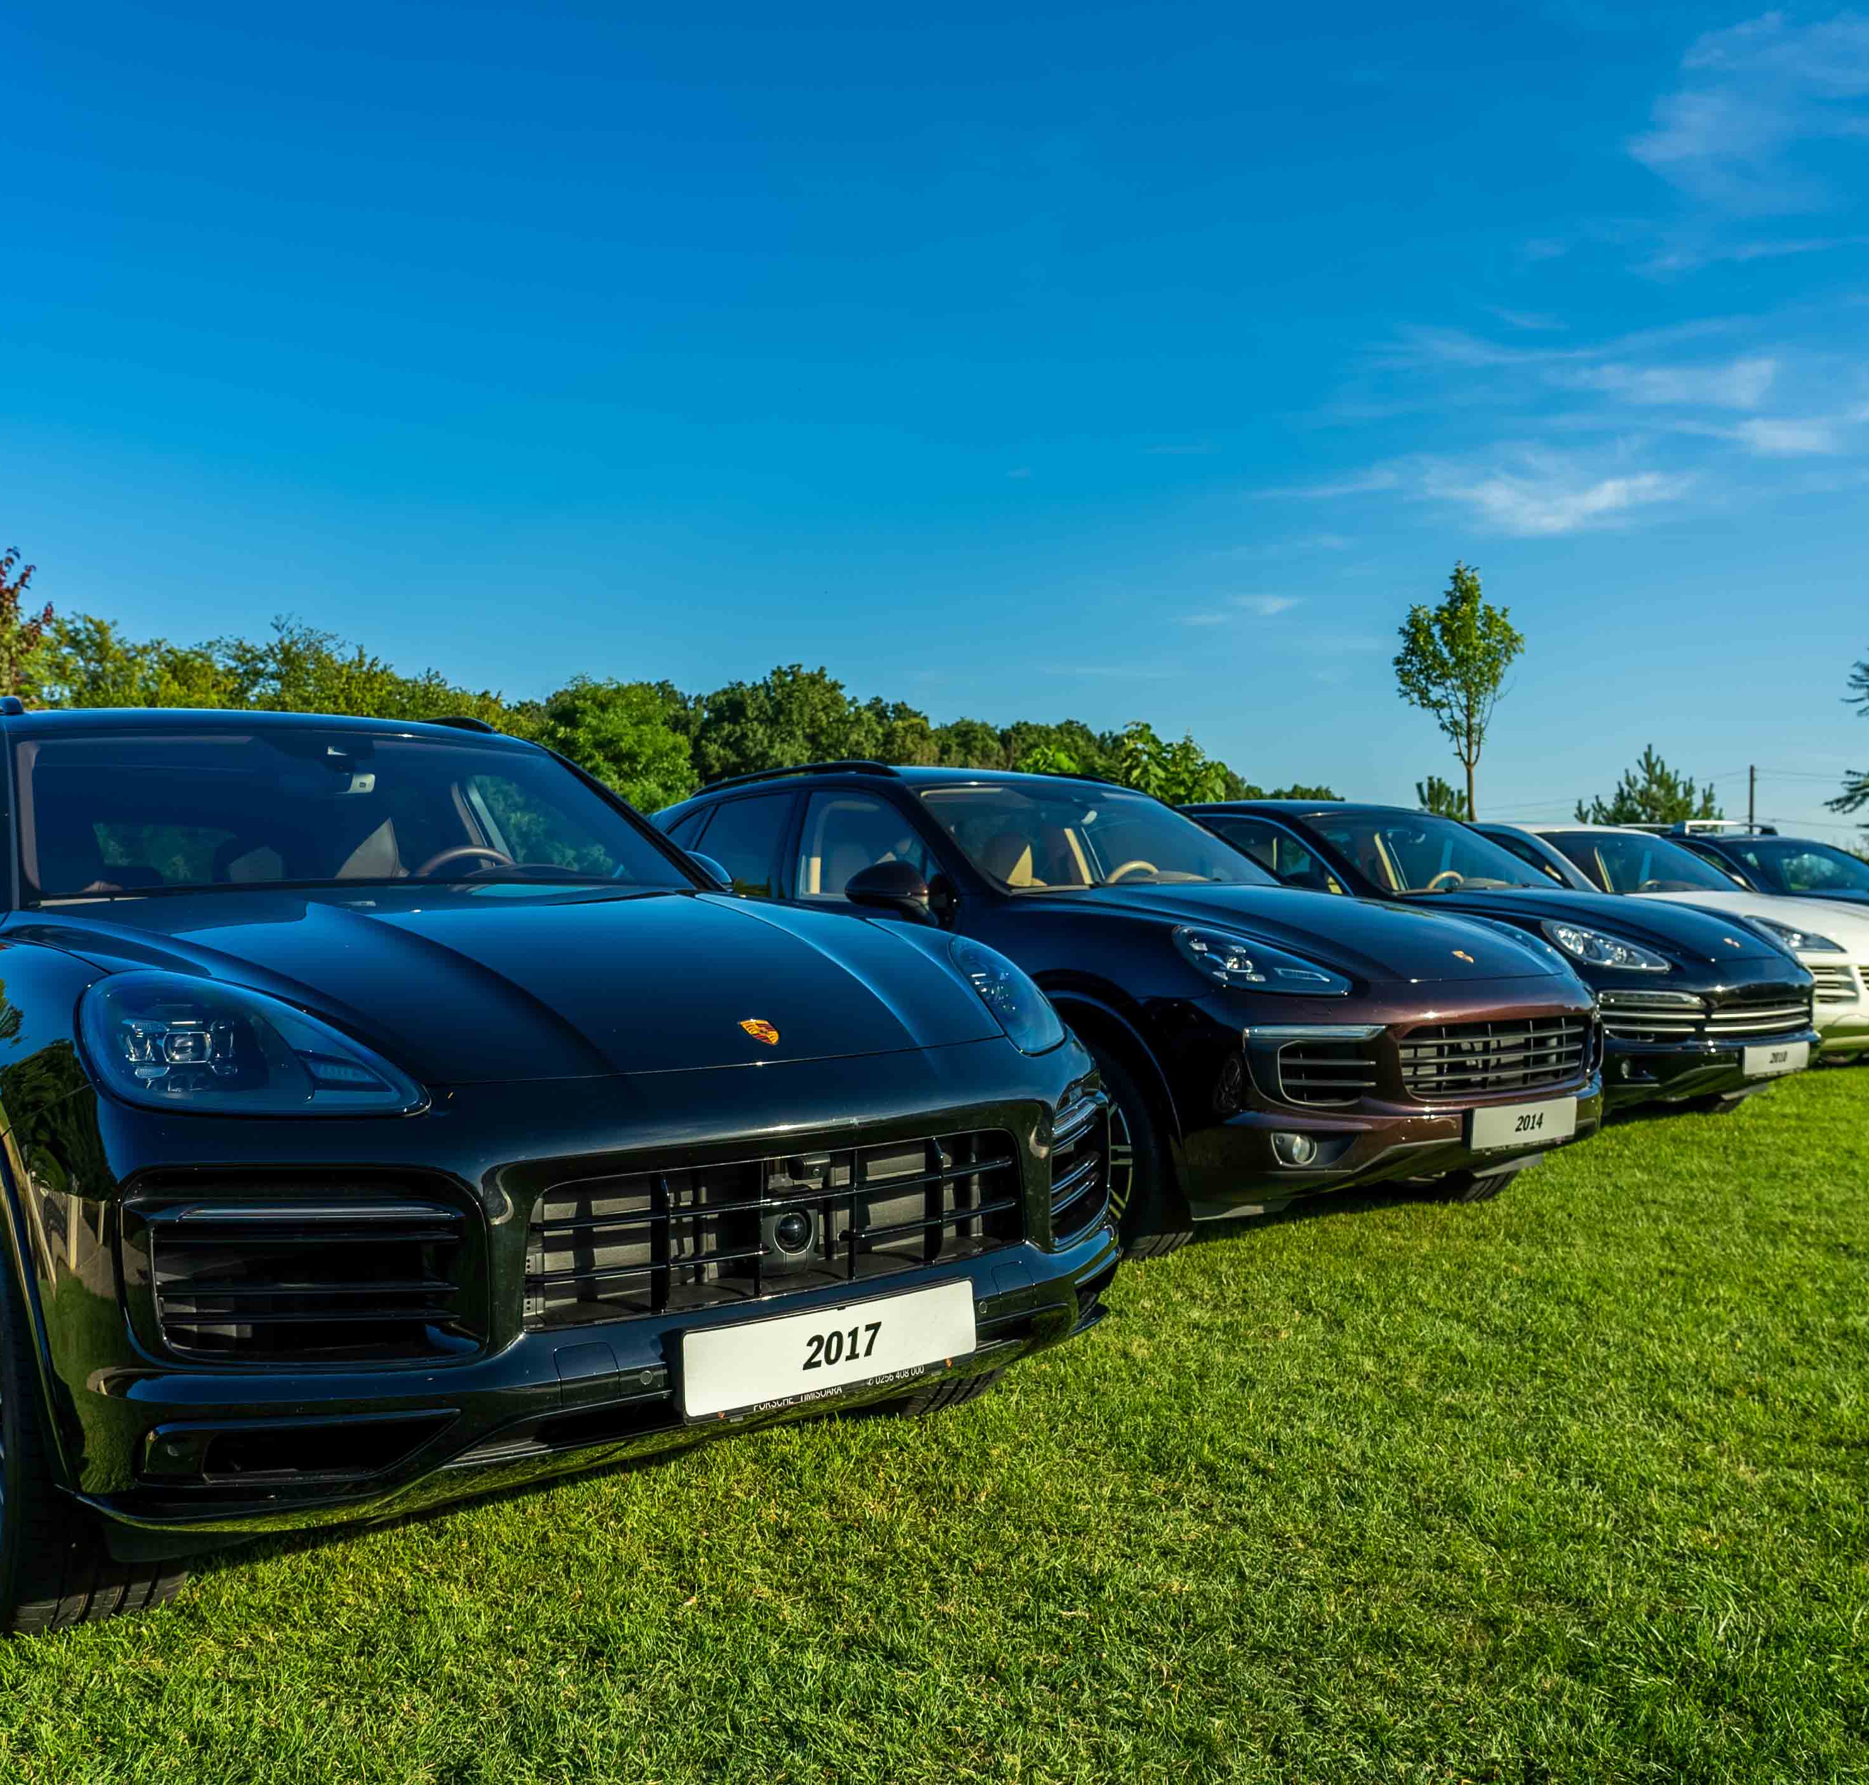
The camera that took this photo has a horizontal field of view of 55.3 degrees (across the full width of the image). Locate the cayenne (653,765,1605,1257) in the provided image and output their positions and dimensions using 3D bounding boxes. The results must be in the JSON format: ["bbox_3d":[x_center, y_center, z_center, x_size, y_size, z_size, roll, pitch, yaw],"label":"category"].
[{"bbox_3d":[0.275,0.320,7.219,2.030,1.700,4.865,0,-1,-37],"label":"cayenne"}]

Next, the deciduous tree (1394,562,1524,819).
[{"bbox_3d":[8.290,-1.950,27.971,2.050,6.430,2.050,-1,-1,0],"label":"deciduous tree"}]

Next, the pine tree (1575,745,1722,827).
[{"bbox_3d":[12.862,-0.709,31.982,2.900,3.900,2.900,-1,-1,0],"label":"pine tree"}]

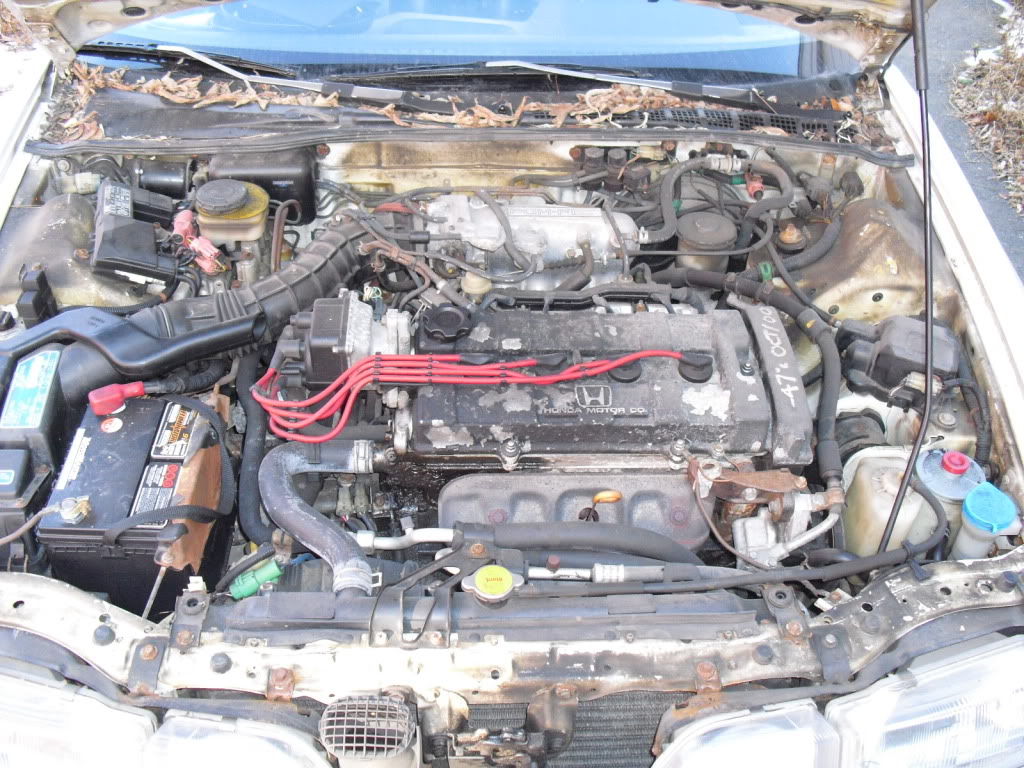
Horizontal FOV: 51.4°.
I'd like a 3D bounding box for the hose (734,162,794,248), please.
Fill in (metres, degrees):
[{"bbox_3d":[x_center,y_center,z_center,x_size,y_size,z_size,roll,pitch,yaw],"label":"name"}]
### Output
[{"bbox_3d":[0.345,-0.245,1.460,0.083,0.090,0.080,-1,39,-3],"label":"hose"}]

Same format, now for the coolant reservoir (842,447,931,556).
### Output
[{"bbox_3d":[0.472,0.196,1.367,0.110,0.180,0.130,0,42,0],"label":"coolant reservoir"}]

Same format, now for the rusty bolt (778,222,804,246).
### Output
[{"bbox_3d":[0.375,-0.201,1.430,0.034,0.025,0.034,-1,39,-3],"label":"rusty bolt"}]

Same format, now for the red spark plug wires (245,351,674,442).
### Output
[{"bbox_3d":[-0.050,0.012,1.240,0.500,0.070,0.100,-1,39,-3],"label":"red spark plug wires"}]

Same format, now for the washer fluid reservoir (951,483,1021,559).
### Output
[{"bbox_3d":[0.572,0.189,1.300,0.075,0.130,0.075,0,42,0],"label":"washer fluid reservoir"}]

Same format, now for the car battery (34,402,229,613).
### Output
[{"bbox_3d":[-0.498,0.182,1.479,0.175,0.215,0.230,-1,42,-1],"label":"car battery"}]

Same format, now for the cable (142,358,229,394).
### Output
[{"bbox_3d":[-0.459,-0.016,1.513,0.120,0.050,0.090,0,42,0],"label":"cable"}]

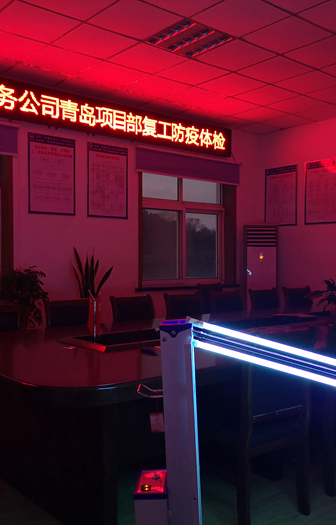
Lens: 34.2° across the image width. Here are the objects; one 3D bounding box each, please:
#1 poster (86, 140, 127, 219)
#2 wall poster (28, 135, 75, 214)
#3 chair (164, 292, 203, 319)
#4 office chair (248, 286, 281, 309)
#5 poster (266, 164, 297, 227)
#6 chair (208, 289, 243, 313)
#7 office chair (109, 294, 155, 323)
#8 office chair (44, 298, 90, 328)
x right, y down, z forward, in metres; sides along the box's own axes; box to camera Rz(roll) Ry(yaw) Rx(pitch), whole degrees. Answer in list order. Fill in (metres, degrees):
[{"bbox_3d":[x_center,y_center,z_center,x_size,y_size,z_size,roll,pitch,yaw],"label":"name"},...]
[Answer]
[{"bbox_3d":[-0.715,-0.970,6.570,0.590,0.885,0.020,0,0,-40],"label":"poster"},{"bbox_3d":[-1.281,-0.969,6.090,0.590,0.885,0.020,0,0,-40],"label":"wall poster"},{"bbox_3d":[0.326,0.766,5.071,0.465,0.930,0.540,0,0,-40],"label":"chair"},{"bbox_3d":[1.238,0.759,5.892,0.450,0.920,0.550,0,0,-41],"label":"office chair"},{"bbox_3d":[1.671,-0.978,8.097,0.025,0.870,0.580,0,0,-41],"label":"poster"},{"bbox_3d":[0.768,0.765,5.446,0.465,0.930,0.540,0,0,-40],"label":"chair"},{"bbox_3d":[-0.159,0.760,4.694,0.450,0.920,0.550,0,0,-41],"label":"office chair"},{"bbox_3d":[-0.645,0.760,4.278,0.450,0.920,0.550,0,0,-41],"label":"office chair"}]

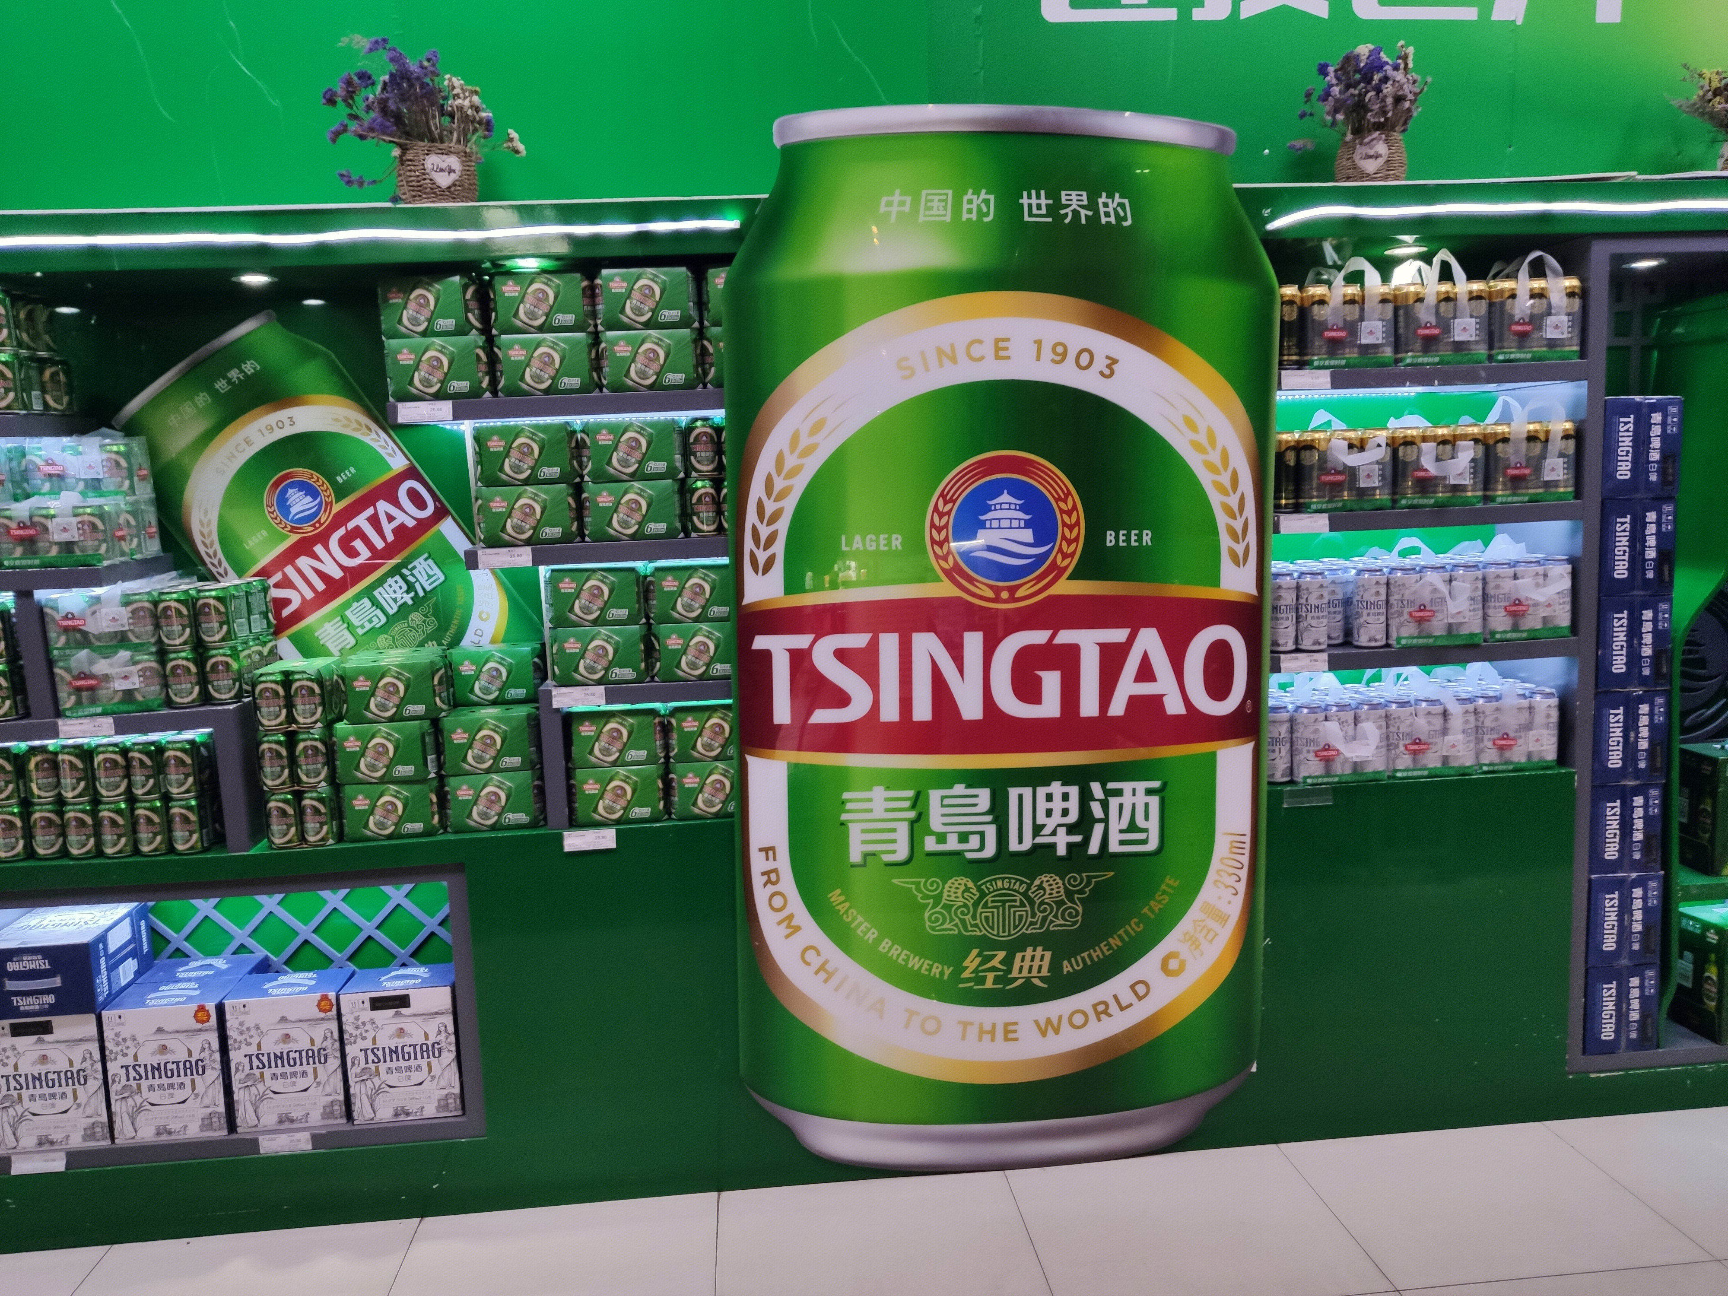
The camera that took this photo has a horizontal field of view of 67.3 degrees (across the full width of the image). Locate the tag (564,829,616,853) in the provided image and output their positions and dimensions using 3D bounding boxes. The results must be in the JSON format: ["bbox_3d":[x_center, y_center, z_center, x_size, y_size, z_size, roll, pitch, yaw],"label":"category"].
[{"bbox_3d":[-0.553,0.391,2.624,0.103,0.038,0.003,-3,7,-5],"label":"tag"}]

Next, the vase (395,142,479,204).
[{"bbox_3d":[-0.828,-0.910,2.521,0.152,0.126,0.120,-5,7,-19],"label":"vase"}]

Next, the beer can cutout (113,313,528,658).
[{"bbox_3d":[-1.122,-0.212,2.774,0.515,0.966,0.070,-38,8,0],"label":"beer can cutout"}]

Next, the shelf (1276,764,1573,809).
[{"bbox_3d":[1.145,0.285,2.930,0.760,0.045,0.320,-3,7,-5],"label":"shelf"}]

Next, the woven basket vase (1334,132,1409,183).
[{"bbox_3d":[1.048,-0.999,2.681,0.138,0.112,0.128,-1,7,13],"label":"woven basket vase"}]

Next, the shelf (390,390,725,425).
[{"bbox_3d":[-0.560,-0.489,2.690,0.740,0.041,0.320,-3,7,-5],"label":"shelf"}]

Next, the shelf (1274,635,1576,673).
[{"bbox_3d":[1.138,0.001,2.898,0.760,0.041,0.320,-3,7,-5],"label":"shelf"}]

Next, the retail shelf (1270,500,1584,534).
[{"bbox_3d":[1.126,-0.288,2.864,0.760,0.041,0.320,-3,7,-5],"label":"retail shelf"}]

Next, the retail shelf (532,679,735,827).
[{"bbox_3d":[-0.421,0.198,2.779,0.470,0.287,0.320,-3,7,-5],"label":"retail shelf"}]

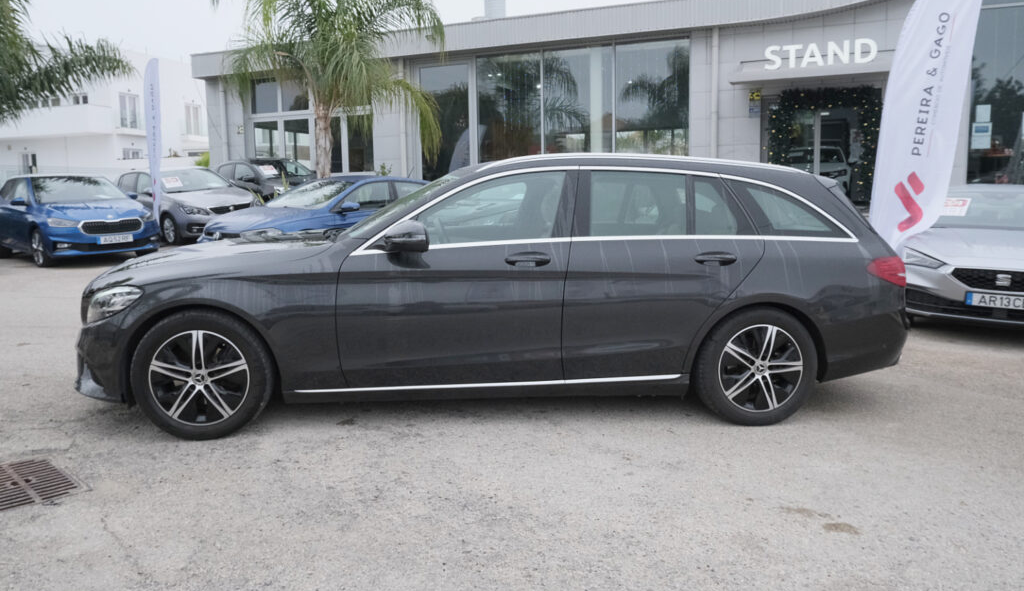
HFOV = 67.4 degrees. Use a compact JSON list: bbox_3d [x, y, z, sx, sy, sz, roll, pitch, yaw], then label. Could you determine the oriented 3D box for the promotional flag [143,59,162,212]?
[{"bbox_3d":[-6.150,-2.550,13.150,0.720,2.950,0.150,6,10,41],"label":"promotional flag"}]

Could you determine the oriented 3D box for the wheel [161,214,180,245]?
[{"bbox_3d":[-6.500,-1.250,14.750,0.635,0.635,0.215,6,9,40],"label":"wheel"}]

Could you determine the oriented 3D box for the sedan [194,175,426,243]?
[{"bbox_3d":[-2.580,-1.080,11.700,1.780,1.450,4.200,6,10,40],"label":"sedan"}]

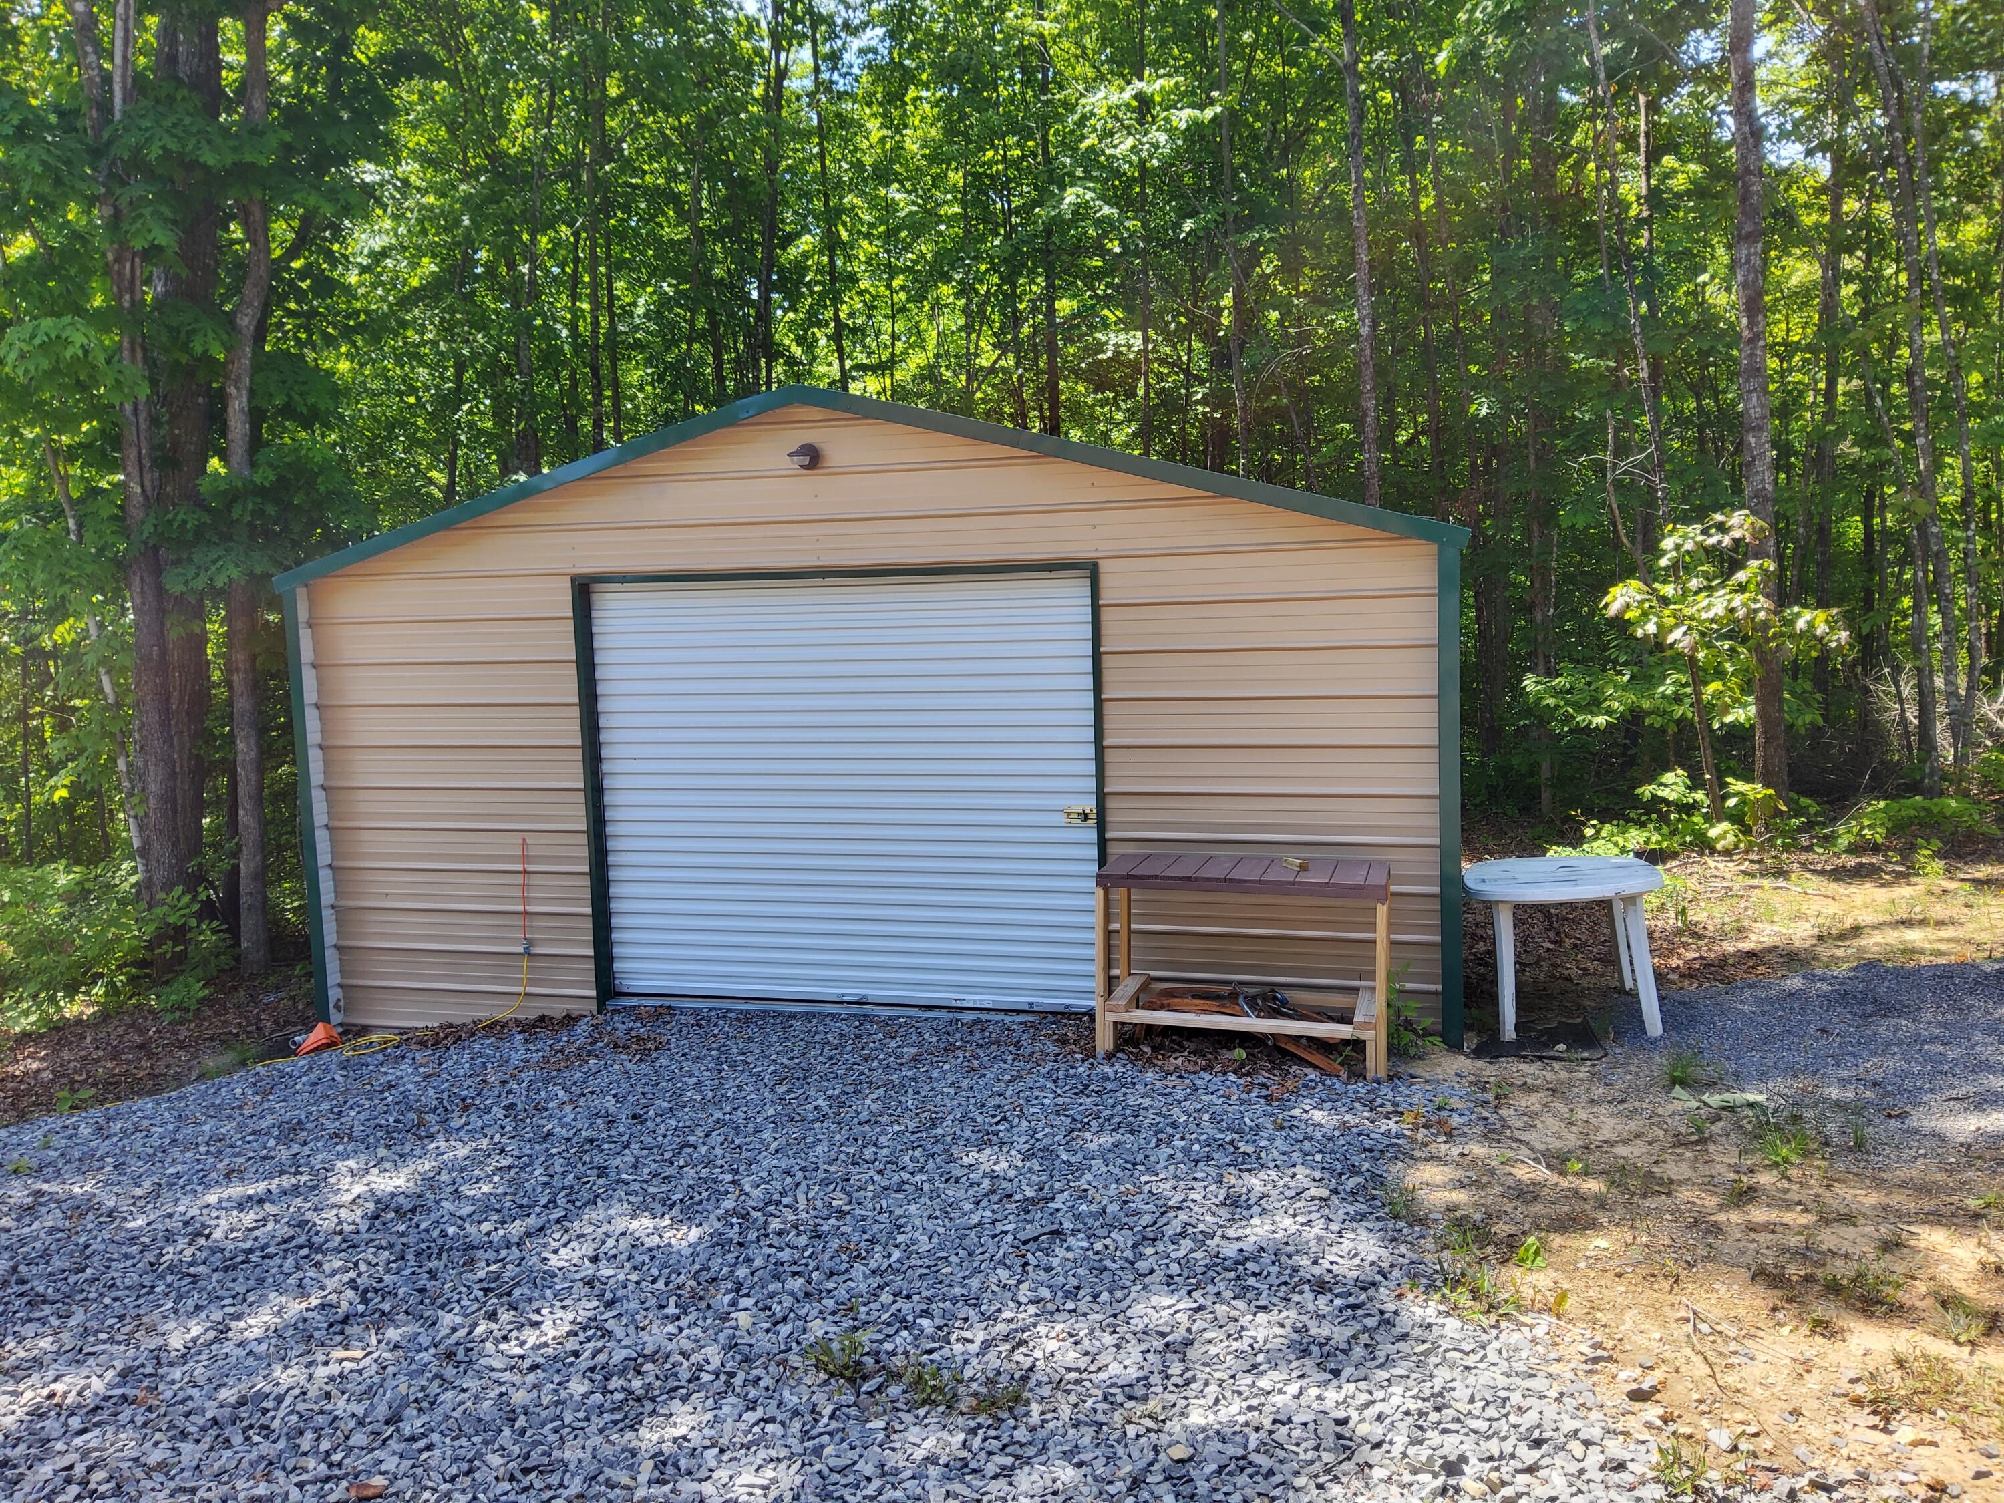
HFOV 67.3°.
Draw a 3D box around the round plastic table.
[{"bbox_3d":[2.669,0.921,7.137,0.886,0.703,0.886,-3,6,15],"label":"round plastic table"}]

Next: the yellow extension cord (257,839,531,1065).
[{"bbox_3d":[-3.269,1.088,8.055,1.416,1.158,0.544,0,7,15],"label":"yellow extension cord"}]

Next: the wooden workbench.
[{"bbox_3d":[1.099,0.916,6.738,1.233,0.804,0.578,0,7,15],"label":"wooden workbench"}]

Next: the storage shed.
[{"bbox_3d":[-0.107,-0.541,10.684,6.217,3.297,6.534,0,7,15],"label":"storage shed"}]

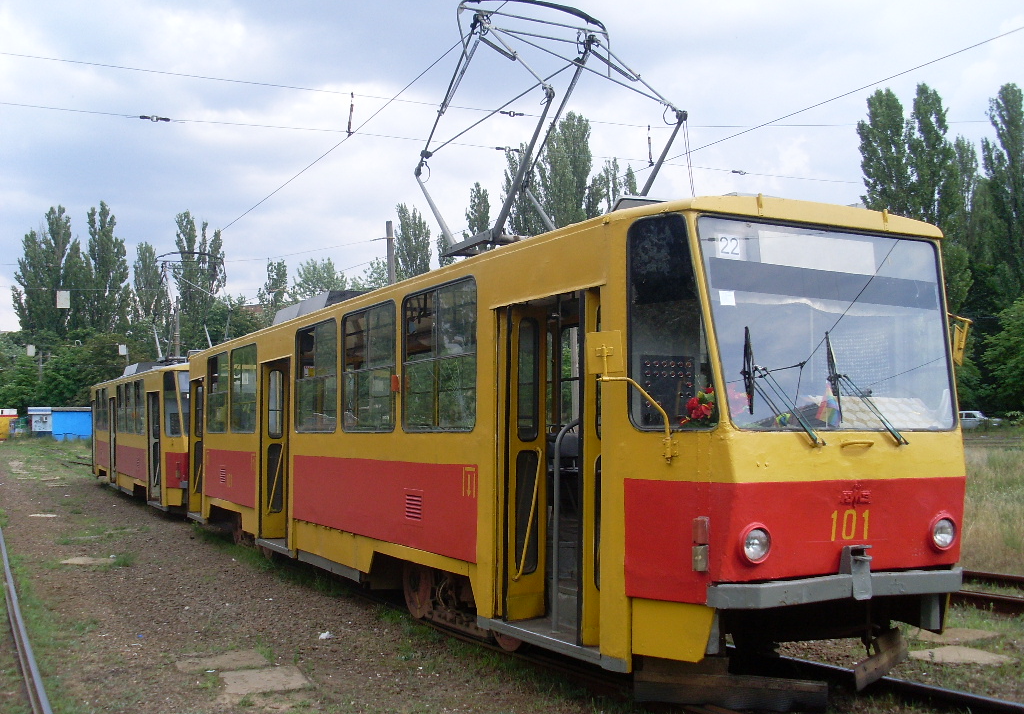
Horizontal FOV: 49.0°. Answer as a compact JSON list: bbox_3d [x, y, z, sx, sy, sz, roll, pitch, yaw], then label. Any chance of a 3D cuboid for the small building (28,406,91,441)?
[{"bbox_3d":[-36.453,5.424,92.250,5.700,2.650,2.500,-1,-4,0],"label":"small building"}]

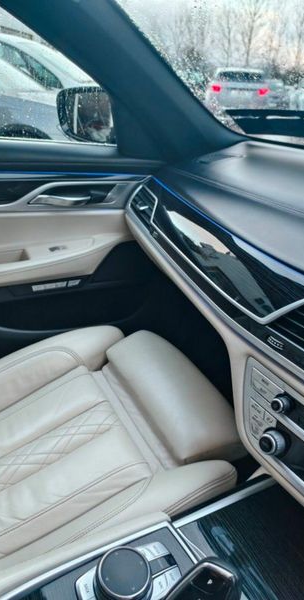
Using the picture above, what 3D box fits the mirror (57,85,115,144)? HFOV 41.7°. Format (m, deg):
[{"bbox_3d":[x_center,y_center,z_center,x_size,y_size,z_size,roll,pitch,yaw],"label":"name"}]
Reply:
[{"bbox_3d":[-0.149,-0.532,1.155,0.235,0.158,0.125,21,34,31],"label":"mirror"}]

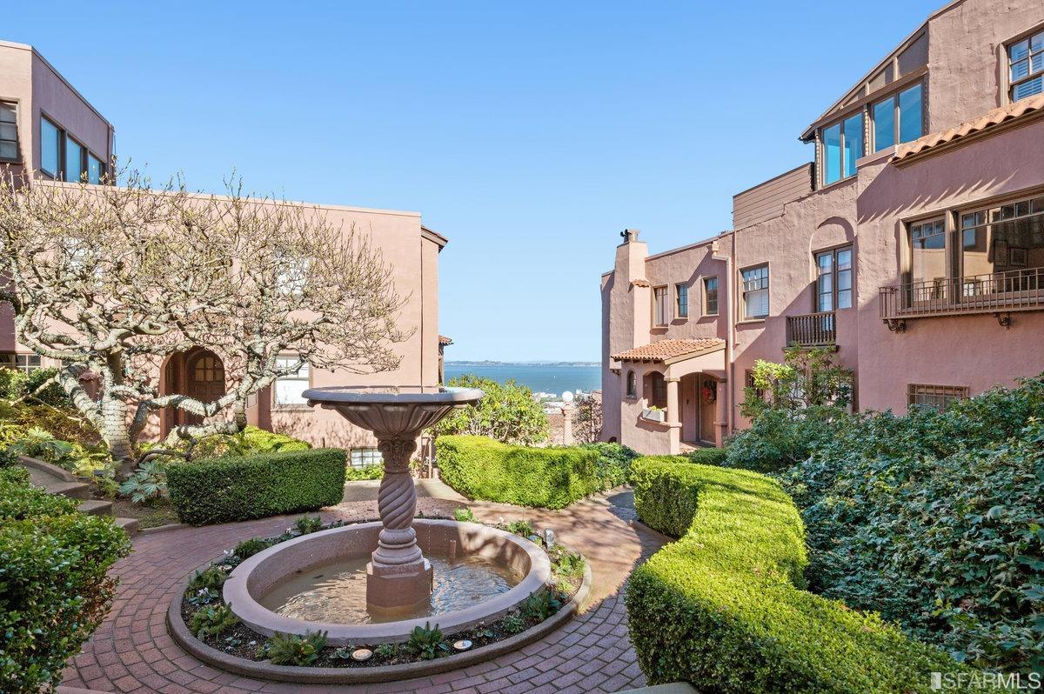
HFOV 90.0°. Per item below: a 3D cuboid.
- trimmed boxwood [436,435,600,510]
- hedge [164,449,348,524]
[{"bbox_3d":[-0.059,1.681,7.225,2.250,0.770,1.150,-1,-2,19],"label":"trimmed boxwood"},{"bbox_3d":[-3.290,1.698,6.577,1.922,0.700,0.650,1,-2,-29],"label":"hedge"}]

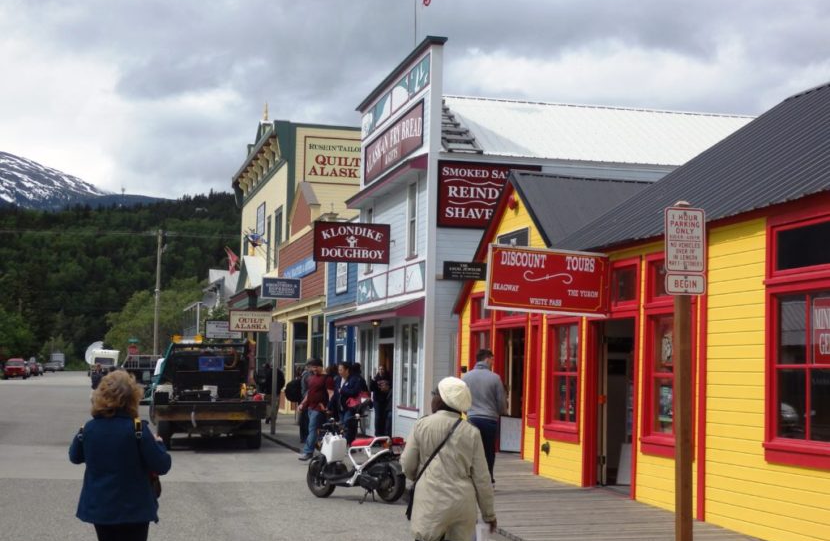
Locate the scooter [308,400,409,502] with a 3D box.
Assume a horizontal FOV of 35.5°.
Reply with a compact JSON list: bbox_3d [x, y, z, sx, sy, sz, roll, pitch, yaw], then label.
[{"bbox_3d":[-0.720,2.304,16.014,1.800,1.070,0.730,-3,-6,43],"label":"scooter"}]

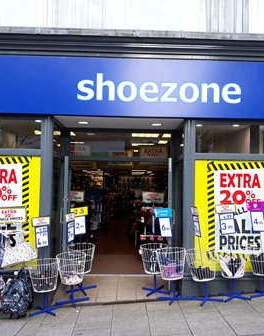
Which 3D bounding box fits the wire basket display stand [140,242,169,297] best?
[{"bbox_3d":[0.365,1.584,5.470,0.430,0.715,0.430,1,-2,-14],"label":"wire basket display stand"}]

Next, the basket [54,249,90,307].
[{"bbox_3d":[-0.848,1.531,4.880,0.440,0.665,0.440,-2,-2,-2],"label":"basket"}]

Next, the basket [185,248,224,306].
[{"bbox_3d":[1.025,1.541,4.979,0.470,0.670,0.470,1,-2,-1],"label":"basket"}]

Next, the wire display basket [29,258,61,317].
[{"bbox_3d":[-1.184,1.639,4.850,0.450,0.670,0.450,1,-2,-1],"label":"wire display basket"}]

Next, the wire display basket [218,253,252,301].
[{"bbox_3d":[1.412,1.495,4.914,0.440,0.665,0.440,-2,-2,-2],"label":"wire display basket"}]

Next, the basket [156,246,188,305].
[{"bbox_3d":[0.580,1.529,4.949,0.440,0.665,0.440,-2,-2,-2],"label":"basket"}]

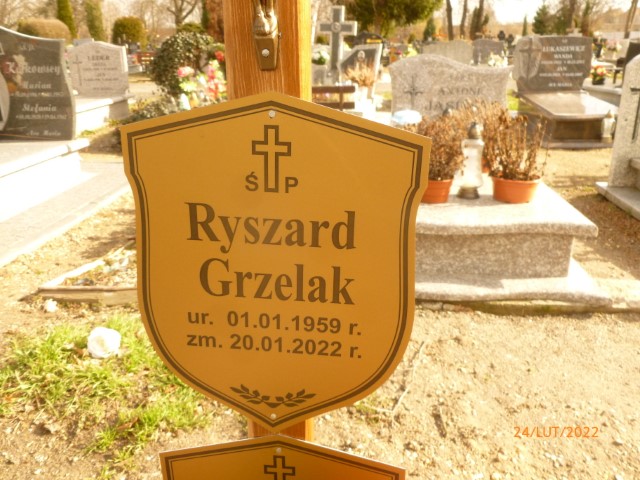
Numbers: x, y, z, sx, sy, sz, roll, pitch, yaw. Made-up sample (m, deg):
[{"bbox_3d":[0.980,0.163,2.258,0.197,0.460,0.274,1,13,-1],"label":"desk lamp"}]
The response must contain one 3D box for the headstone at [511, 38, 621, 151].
[{"bbox_3d":[3.034,-1.891,6.330,0.998,1.165,1.935,2,21,6],"label":"headstone"}]

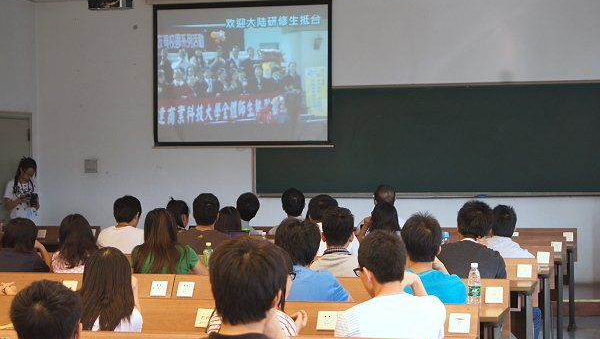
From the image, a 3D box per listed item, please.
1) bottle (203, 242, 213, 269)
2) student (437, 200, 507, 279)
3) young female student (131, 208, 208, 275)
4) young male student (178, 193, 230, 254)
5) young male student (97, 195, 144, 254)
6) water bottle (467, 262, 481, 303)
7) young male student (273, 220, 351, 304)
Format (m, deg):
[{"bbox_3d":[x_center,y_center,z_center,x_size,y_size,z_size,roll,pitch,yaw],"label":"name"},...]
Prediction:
[{"bbox_3d":[-0.579,0.572,8.654,0.064,0.218,0.064,0,0,15],"label":"bottle"},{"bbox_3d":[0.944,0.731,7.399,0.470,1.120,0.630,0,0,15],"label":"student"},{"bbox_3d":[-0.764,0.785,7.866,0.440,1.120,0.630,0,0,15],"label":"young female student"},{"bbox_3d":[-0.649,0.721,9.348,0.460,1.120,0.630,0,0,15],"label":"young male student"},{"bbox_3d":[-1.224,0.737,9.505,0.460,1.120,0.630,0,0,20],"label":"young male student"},{"bbox_3d":[0.861,0.576,6.767,0.065,0.225,0.065,0,0,15],"label":"water bottle"},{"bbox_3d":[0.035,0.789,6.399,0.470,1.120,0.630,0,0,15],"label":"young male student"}]

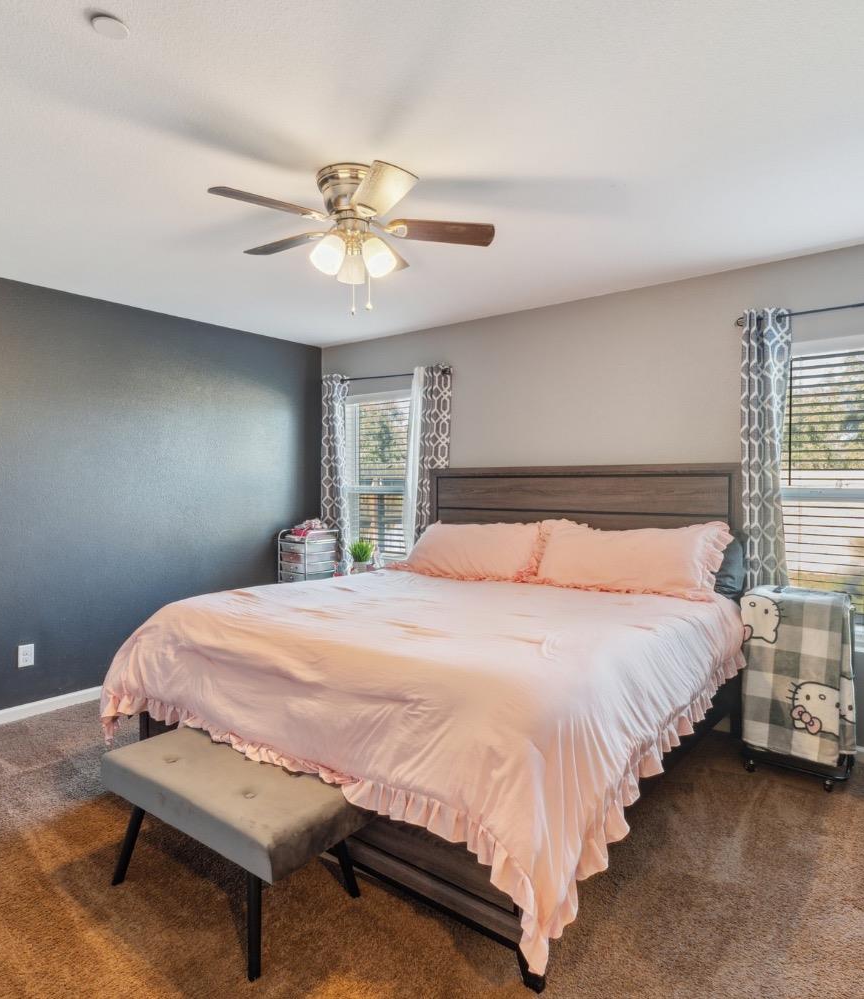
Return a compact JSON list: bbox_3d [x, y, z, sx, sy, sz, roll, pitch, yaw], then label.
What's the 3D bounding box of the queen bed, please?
[{"bbox_3d":[0.107,0.531,2.989,2.170,1.420,2.230,1,1,38],"label":"queen bed"}]

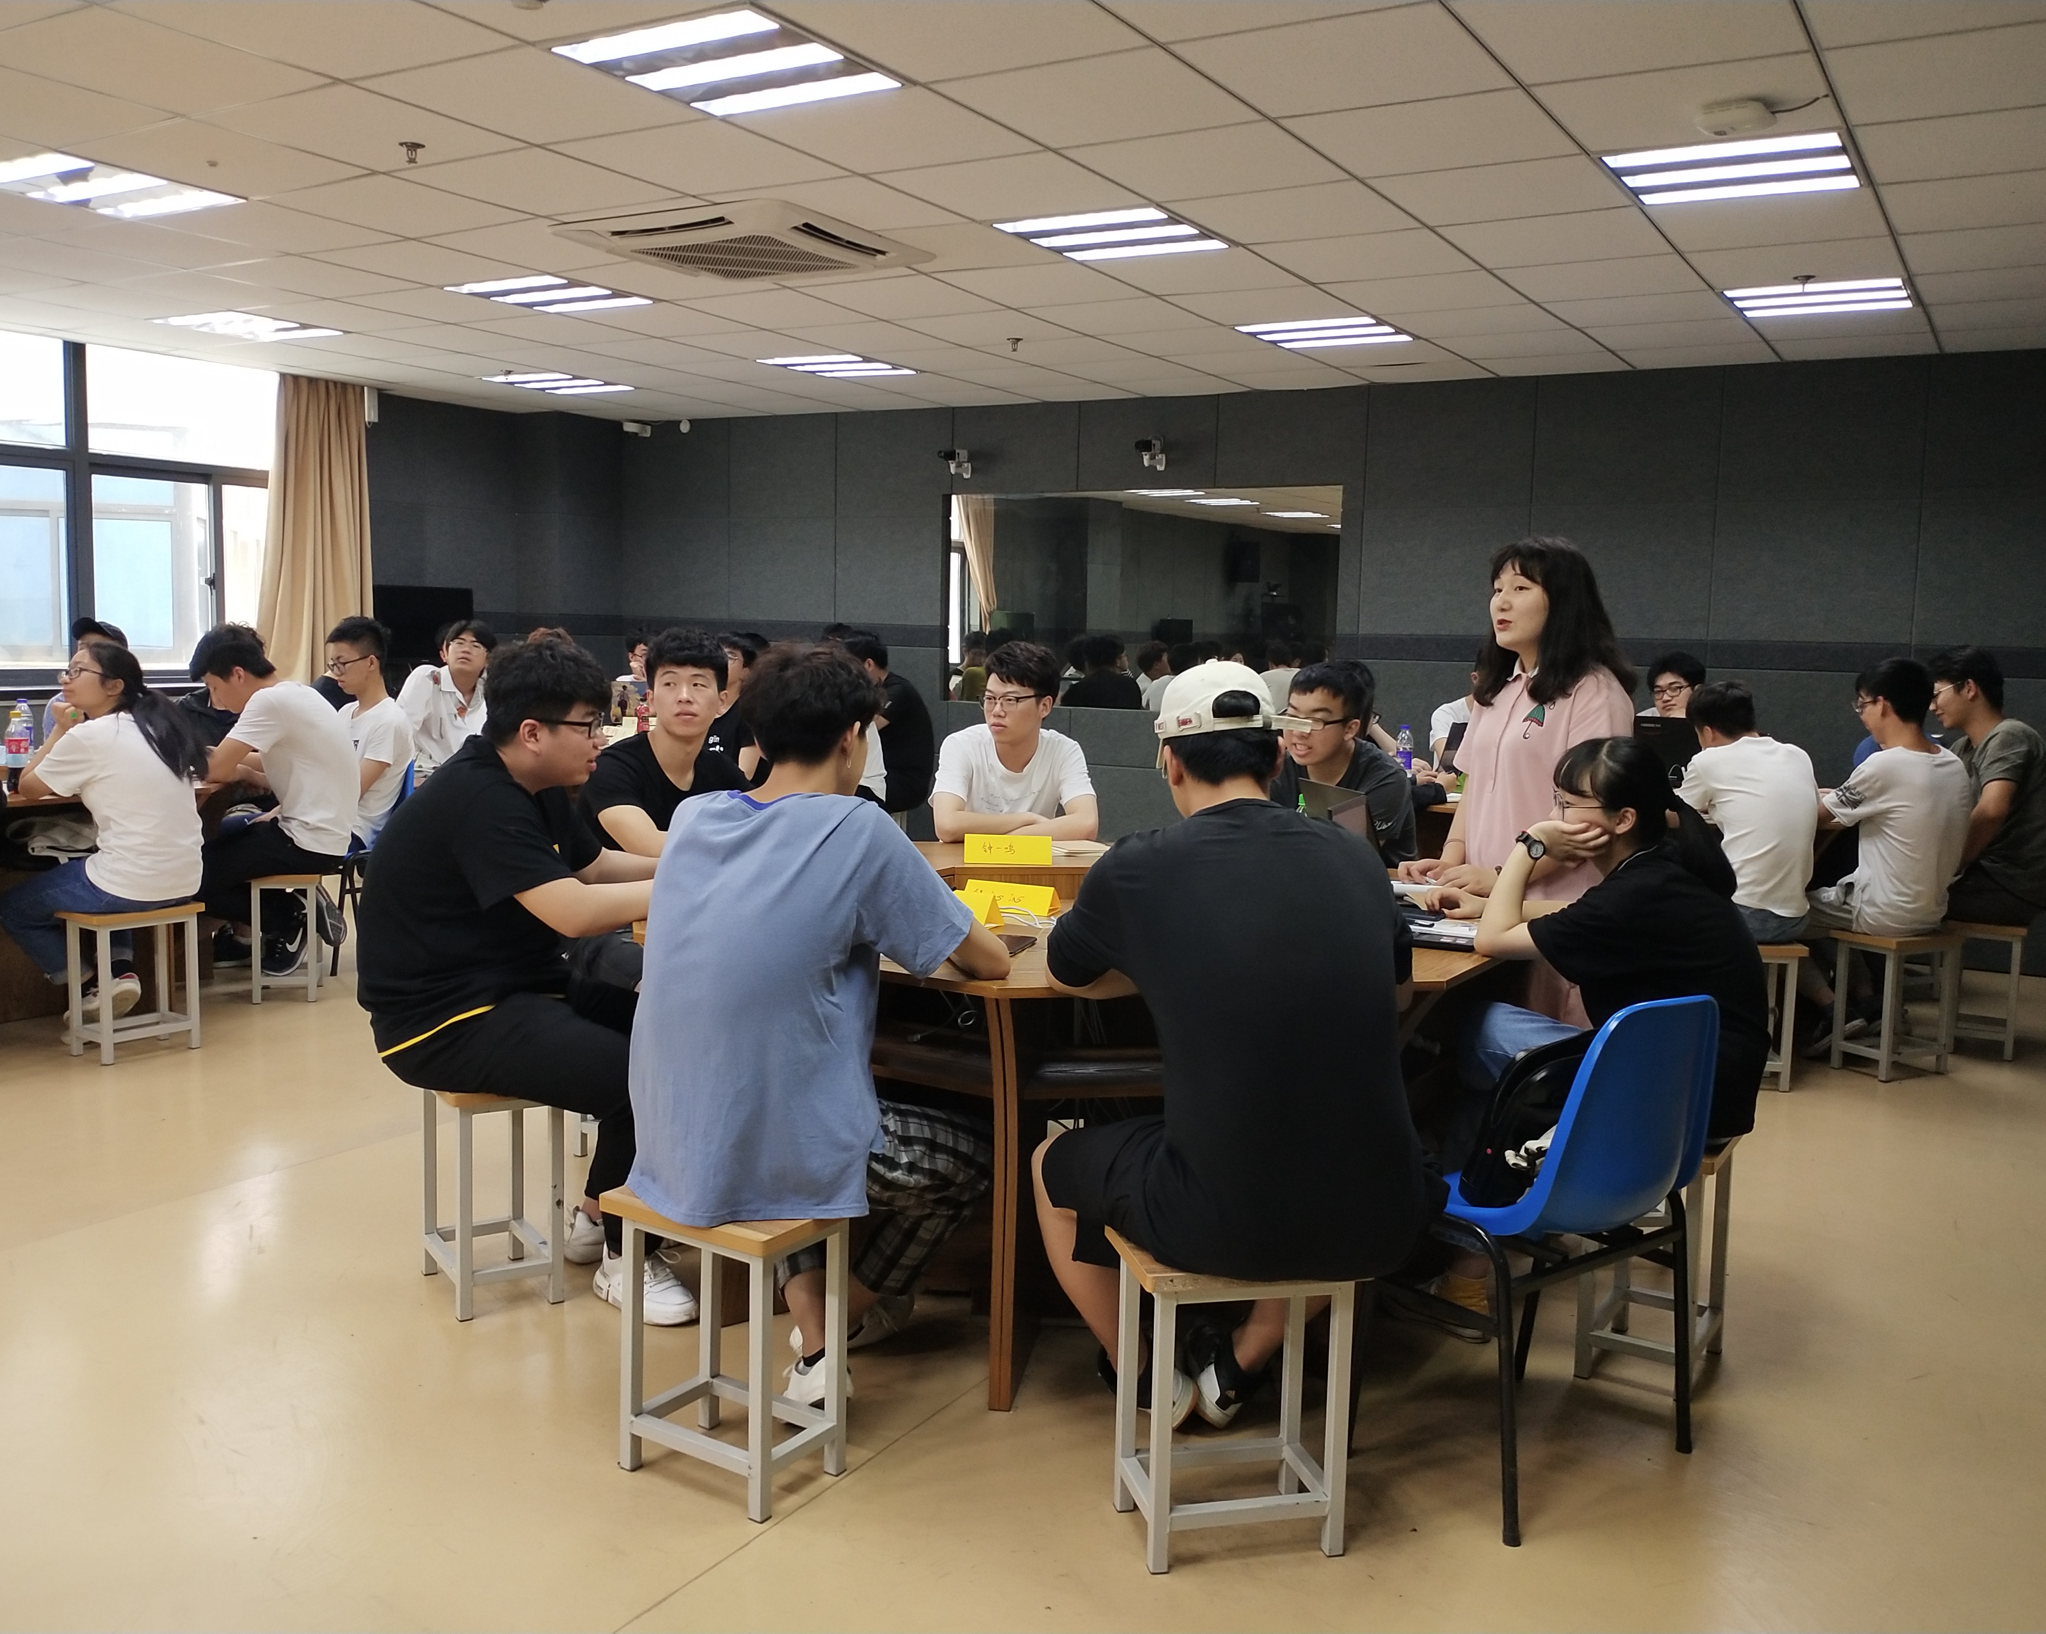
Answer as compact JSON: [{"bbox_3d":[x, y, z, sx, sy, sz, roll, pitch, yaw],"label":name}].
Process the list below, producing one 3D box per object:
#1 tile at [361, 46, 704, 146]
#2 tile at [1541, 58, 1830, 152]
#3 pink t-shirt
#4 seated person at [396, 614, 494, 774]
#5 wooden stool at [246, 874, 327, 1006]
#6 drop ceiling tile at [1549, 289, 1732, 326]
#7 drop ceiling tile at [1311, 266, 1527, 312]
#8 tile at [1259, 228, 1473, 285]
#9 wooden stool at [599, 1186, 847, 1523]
[{"bbox_3d":[-1.130,-1.672,4.526,0.595,0.020,0.595,4,6,31],"label":"tile"},{"bbox_3d":[1.491,-1.589,4.344,0.595,0.020,0.595,4,6,29],"label":"tile"},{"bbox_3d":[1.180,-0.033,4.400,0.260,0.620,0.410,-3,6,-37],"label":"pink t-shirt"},{"bbox_3d":[-2.050,-0.010,6.950,0.550,1.330,0.750,0,5,-12],"label":"seated person"},{"bbox_3d":[-2.615,0.415,6.957,0.234,0.445,0.340,0,6,-17],"label":"wooden stool"},{"bbox_3d":[2.205,-1.803,6.921,0.595,0.020,0.595,4,6,31],"label":"drop ceiling tile"},{"bbox_3d":[1.364,-1.763,6.547,0.600,0.020,0.600,4,6,27],"label":"drop ceiling tile"},{"bbox_3d":[1.102,-1.786,6.183,0.600,0.020,0.600,4,5,30],"label":"tile"},{"bbox_3d":[-0.462,0.826,3.095,0.340,0.445,0.234,5,7,34],"label":"wooden stool"}]

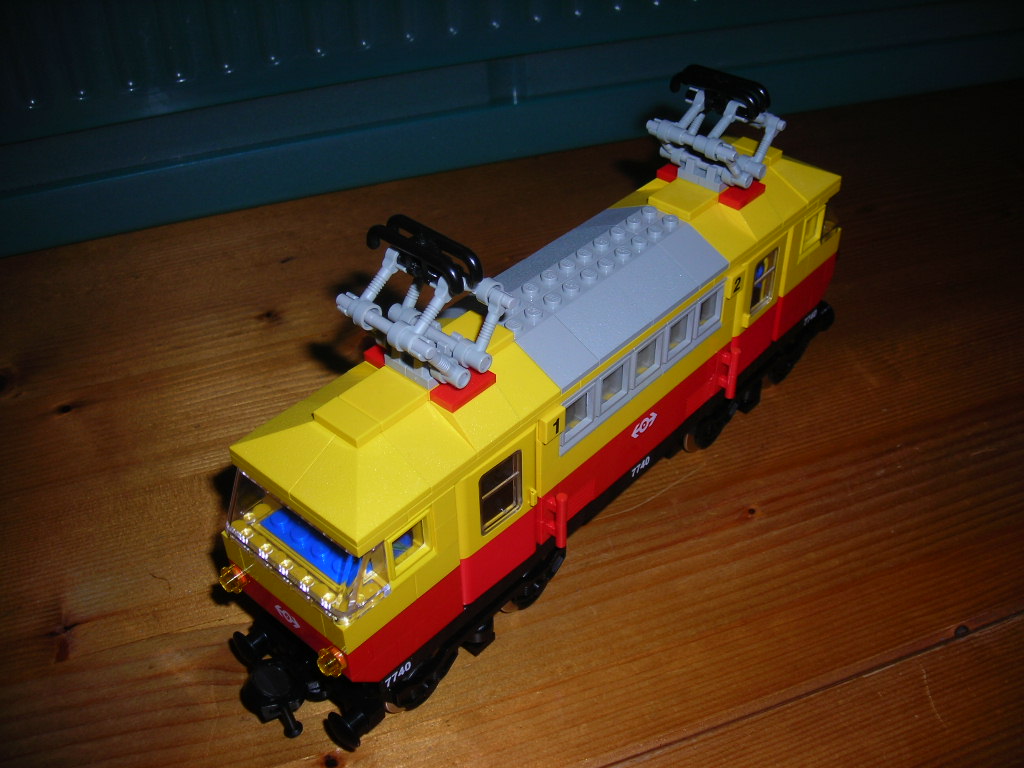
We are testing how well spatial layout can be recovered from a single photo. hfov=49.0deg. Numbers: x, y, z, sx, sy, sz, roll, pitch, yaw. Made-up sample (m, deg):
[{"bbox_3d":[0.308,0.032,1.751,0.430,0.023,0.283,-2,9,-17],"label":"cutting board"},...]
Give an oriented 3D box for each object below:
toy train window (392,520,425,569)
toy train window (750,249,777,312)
[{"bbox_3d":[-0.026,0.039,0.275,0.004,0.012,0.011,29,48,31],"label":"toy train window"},{"bbox_3d":[0.082,-0.034,0.368,0.003,0.021,0.015,29,48,31],"label":"toy train window"}]

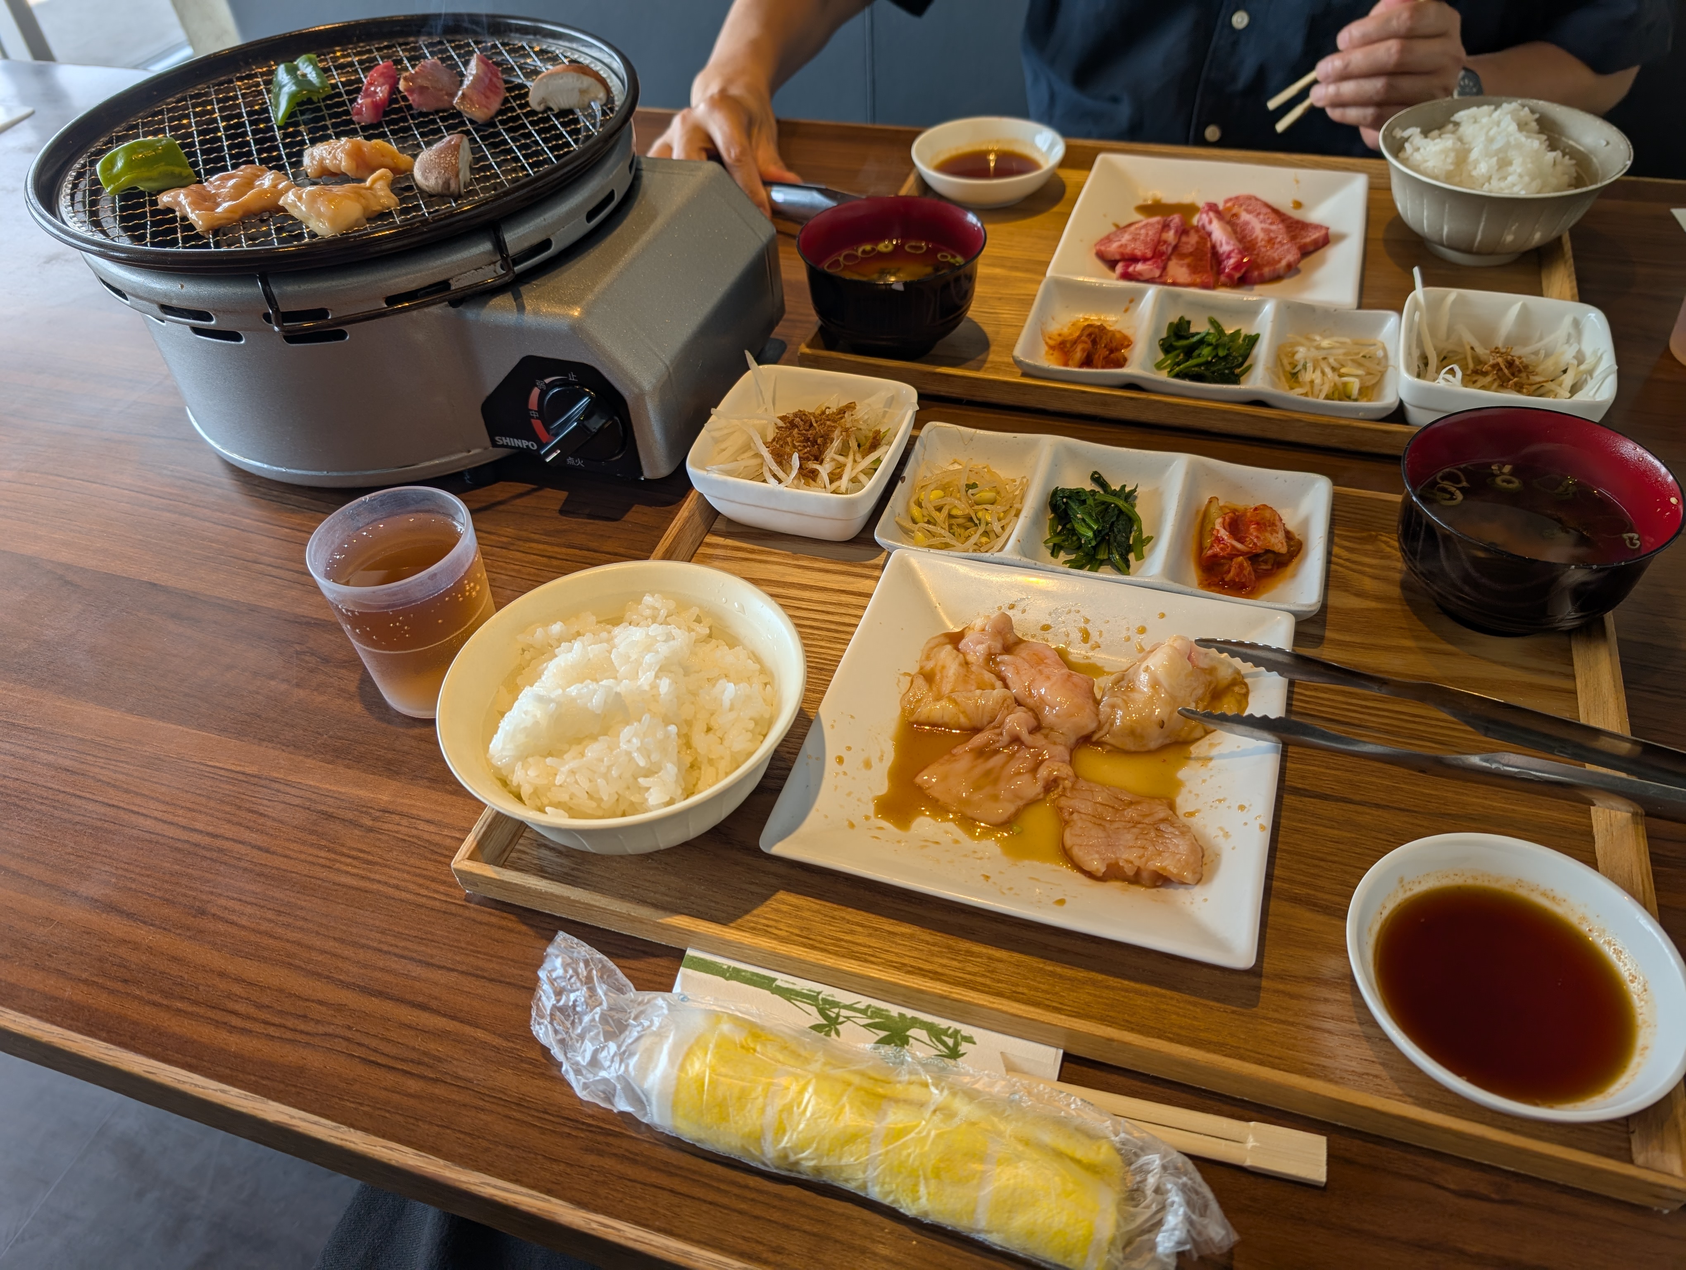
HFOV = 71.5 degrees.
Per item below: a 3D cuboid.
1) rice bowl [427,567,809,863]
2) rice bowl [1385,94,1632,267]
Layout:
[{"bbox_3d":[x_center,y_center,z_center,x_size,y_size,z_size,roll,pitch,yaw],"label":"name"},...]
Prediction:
[{"bbox_3d":[-0.084,0.042,0.491,0.144,0.068,0.144,-3,46,3],"label":"rice bowl"},{"bbox_3d":[0.416,-0.287,0.759,0.144,0.070,0.144,10,48,15],"label":"rice bowl"}]

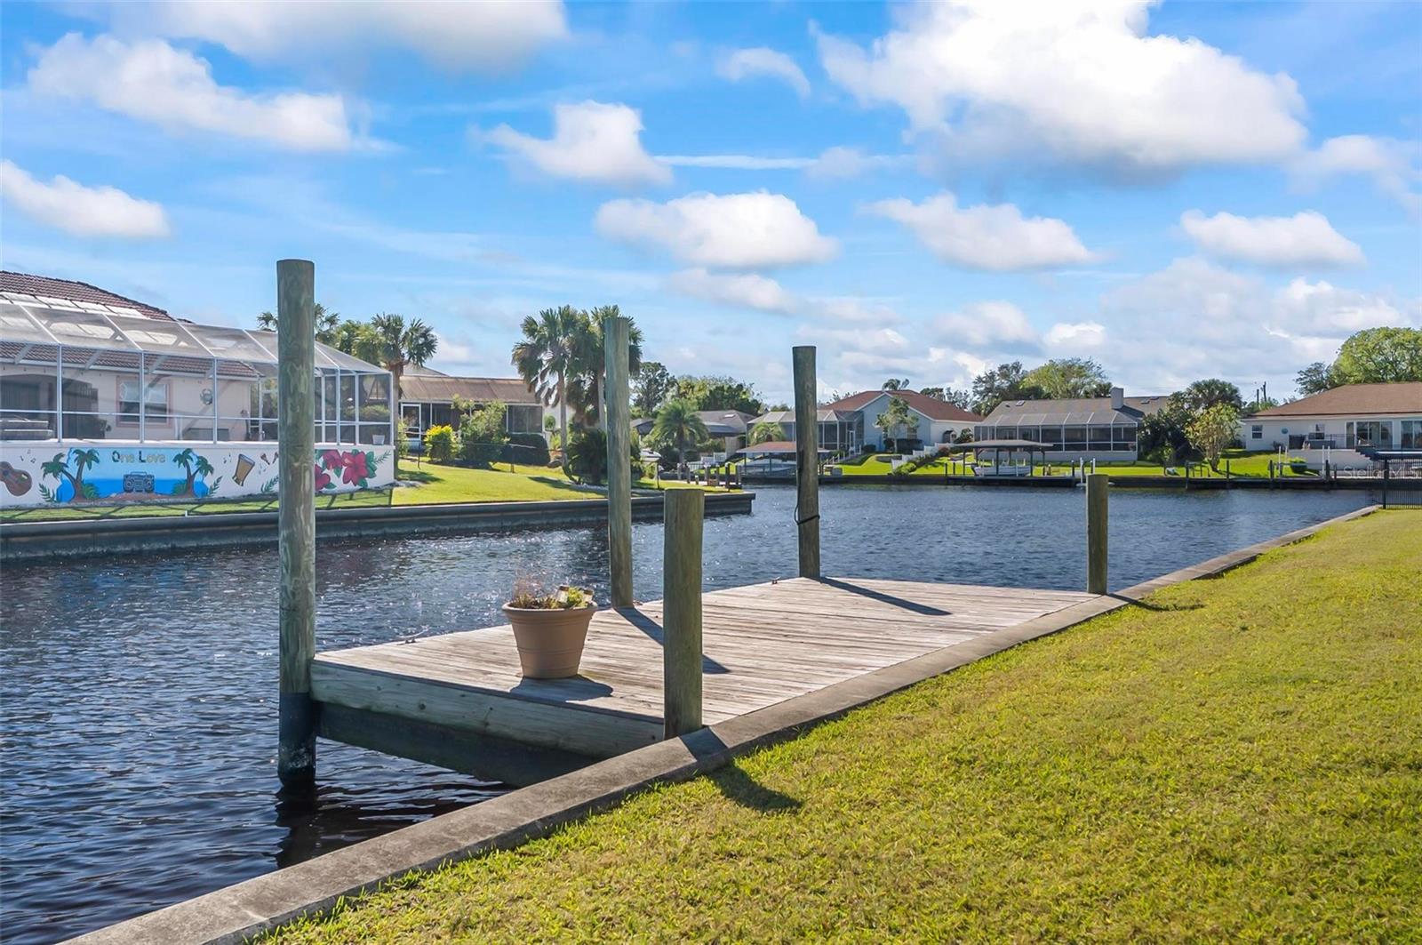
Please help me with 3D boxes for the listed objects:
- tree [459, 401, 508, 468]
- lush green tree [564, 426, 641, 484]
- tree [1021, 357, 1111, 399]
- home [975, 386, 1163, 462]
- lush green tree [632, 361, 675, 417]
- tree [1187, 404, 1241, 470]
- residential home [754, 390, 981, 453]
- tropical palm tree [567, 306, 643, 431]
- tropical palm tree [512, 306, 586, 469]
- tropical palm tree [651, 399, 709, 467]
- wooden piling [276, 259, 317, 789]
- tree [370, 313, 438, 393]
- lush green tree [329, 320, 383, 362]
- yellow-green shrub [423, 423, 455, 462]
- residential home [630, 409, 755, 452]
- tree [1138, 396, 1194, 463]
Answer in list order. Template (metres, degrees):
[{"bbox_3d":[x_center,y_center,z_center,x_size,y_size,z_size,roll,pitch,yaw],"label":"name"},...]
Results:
[{"bbox_3d":[-10.440,-1.830,50.500,2.300,3.100,2.300,0,1,0],"label":"tree"},{"bbox_3d":[-4.707,-0.772,48.000,3.200,2.500,3.100,0,1,0],"label":"lush green tree"},{"bbox_3d":[44.410,-8.540,138.000,11.200,12.000,11.000,0,1,0],"label":"tree"},{"bbox_3d":[37.200,-4.700,112.000,17.500,7.100,14.000,0,1,30],"label":"home"},{"bbox_3d":[-7.614,-8.650,147.000,6.200,12.500,6.000,0,1,0],"label":"lush green tree"},{"bbox_3d":[44.370,-3.140,97.500,4.700,6.000,4.600,0,1,0],"label":"tree"},{"bbox_3d":[17.200,-5.482,119.500,18.000,6.800,18.500,0,1,36],"label":"residential home"},{"bbox_3d":[-4.920,-3.960,51.500,3.600,7.500,3.600,0,1,0],"label":"tropical palm tree"},{"bbox_3d":[-7.640,-4.000,52.000,3.500,7.600,3.500,0,1,0],"label":"tropical palm tree"},{"bbox_3d":[-3.291,-4.249,119.000,6.000,7.100,5.800,0,1,0],"label":"tropical palm tree"},{"bbox_3d":[-3.016,0.372,8.050,0.275,3.850,0.275,0,1,0],"label":"wooden piling"},{"bbox_3d":[-12.930,-3.580,46.500,3.000,6.200,3.000,0,1,0],"label":"tree"},{"bbox_3d":[-17.379,-4.325,54.000,2.900,6.200,2.900,0,1,0],"label":"lush green tree"},{"bbox_3d":[-14.538,-1.572,59.000,1.750,2.050,1.750,0,1,0],"label":"yellow-green shrub"},{"bbox_3d":[-1.970,-5.020,135.000,14.500,5.800,11.500,0,1,30],"label":"residential home"},{"bbox_3d":[42.060,-3.850,102.000,5.200,6.200,5.000,0,1,0],"label":"tree"}]

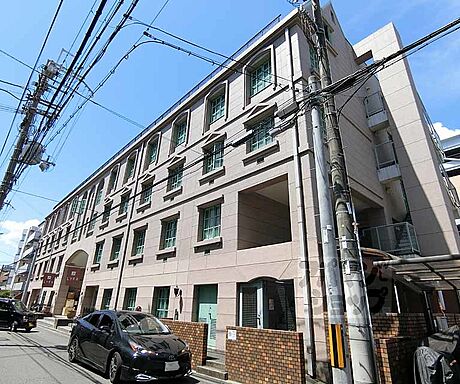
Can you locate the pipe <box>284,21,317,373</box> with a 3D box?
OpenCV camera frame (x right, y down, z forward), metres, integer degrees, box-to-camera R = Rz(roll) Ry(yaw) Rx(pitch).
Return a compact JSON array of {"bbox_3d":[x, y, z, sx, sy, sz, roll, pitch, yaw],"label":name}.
[{"bbox_3d":[2.156,-1.250,8.592,0.145,12.170,0.145,23,-31,-39],"label":"pipe"}]

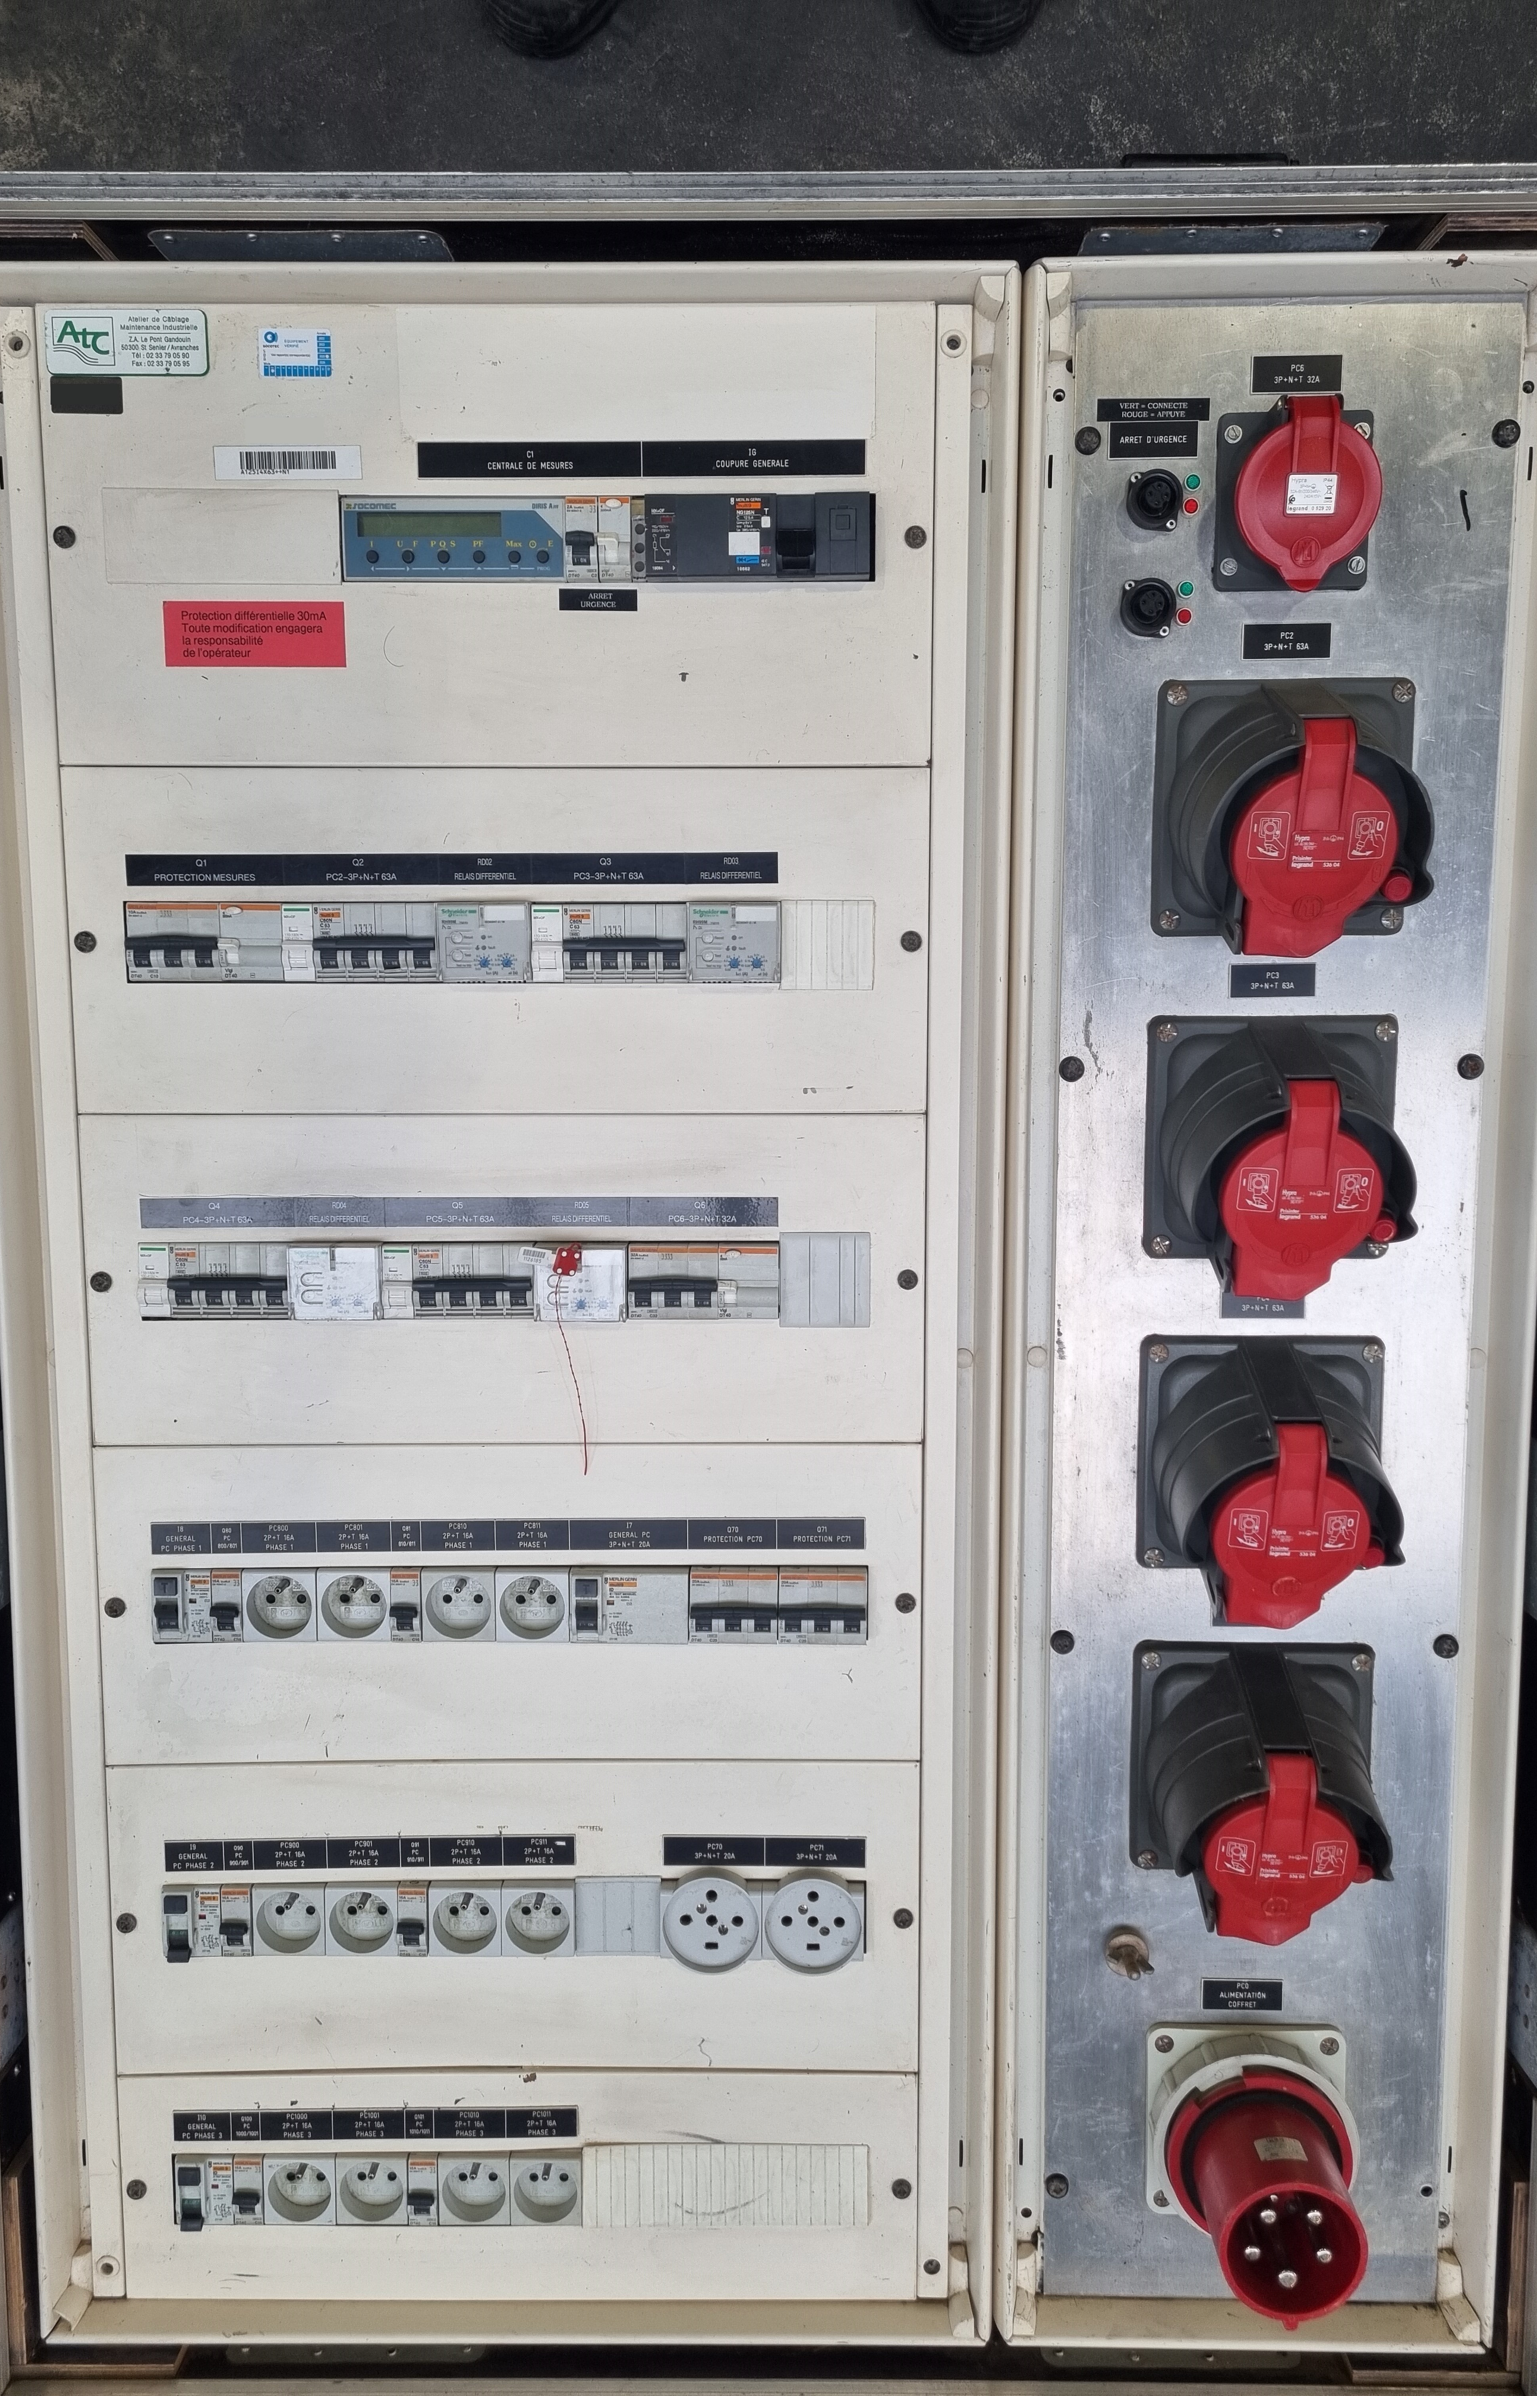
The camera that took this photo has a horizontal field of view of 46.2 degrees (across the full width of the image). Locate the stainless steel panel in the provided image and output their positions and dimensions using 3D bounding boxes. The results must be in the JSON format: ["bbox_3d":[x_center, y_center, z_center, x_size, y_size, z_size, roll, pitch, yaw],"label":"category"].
[{"bbox_3d":[0.300,0.099,1.080,0.253,0.003,1.212,0,96,0],"label":"stainless steel panel"}]

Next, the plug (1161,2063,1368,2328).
[{"bbox_3d":[0.297,0.583,1.057,0.114,0.091,0.115,0,96,0],"label":"plug"}]

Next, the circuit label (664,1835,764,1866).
[{"bbox_3d":[-0.033,0.402,1.103,0.062,0.002,0.018,0,96,0],"label":"circuit label"}]

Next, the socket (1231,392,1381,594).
[{"bbox_3d":[0.295,-0.385,0.990,0.086,0.050,0.105,0,96,0],"label":"socket"}]

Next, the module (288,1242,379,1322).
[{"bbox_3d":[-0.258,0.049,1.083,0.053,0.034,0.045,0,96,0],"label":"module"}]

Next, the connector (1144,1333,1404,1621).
[{"bbox_3d":[0.295,0.164,1.041,0.143,0.088,0.153,0,96,0],"label":"connector"}]

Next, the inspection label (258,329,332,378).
[{"bbox_3d":[-0.266,-0.475,1.011,0.040,0.001,0.026,0,96,0],"label":"inspection label"}]

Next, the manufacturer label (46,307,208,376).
[{"bbox_3d":[-0.357,-0.477,1.004,0.089,0.002,0.035,0,96,0],"label":"manufacturer label"}]

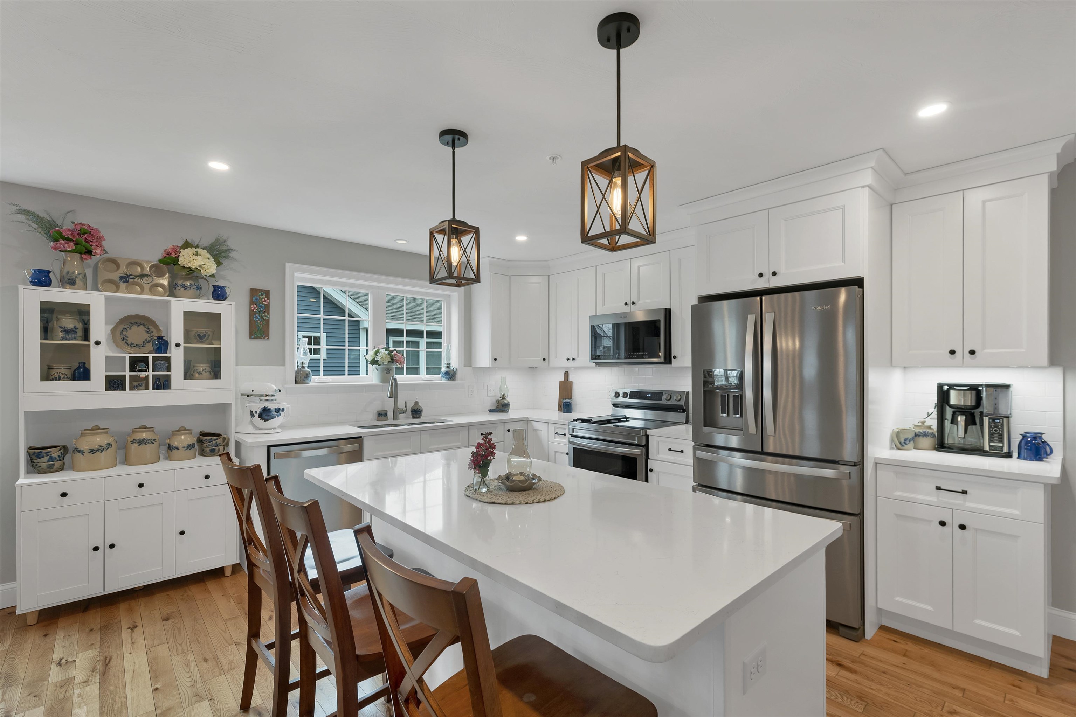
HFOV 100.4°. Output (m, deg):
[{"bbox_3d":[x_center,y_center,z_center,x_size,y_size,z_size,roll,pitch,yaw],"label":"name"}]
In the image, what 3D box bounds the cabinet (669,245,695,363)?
[{"bbox_3d":[1.306,-0.396,3.553,0.330,0.927,0.374,1,-2,-43],"label":"cabinet"}]

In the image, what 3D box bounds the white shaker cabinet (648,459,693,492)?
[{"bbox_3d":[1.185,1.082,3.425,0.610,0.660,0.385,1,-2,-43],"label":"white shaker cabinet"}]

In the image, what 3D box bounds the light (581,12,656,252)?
[{"bbox_3d":[0.250,-0.690,1.377,0.164,0.667,0.164,1,-1,-44],"label":"light"}]

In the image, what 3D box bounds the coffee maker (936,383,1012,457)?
[{"bbox_3d":[2.380,0.318,2.447,0.230,0.380,0.295,1,-1,-44],"label":"coffee maker"}]

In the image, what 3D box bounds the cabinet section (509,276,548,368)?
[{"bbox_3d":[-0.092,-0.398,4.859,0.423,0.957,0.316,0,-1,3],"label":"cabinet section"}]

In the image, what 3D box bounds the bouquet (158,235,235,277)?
[{"bbox_3d":[-2.274,-0.684,3.008,0.400,0.260,0.260,0,-1,-42],"label":"bouquet"}]

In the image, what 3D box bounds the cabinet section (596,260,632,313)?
[{"bbox_3d":[0.819,-0.637,4.229,0.331,0.463,0.389,1,-1,-42],"label":"cabinet section"}]

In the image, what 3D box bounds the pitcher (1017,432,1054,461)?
[{"bbox_3d":[2.484,0.441,2.248,0.093,0.127,0.119,0,-1,-22],"label":"pitcher"}]

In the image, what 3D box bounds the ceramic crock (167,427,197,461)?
[{"bbox_3d":[-2.349,0.556,2.959,0.155,0.215,0.148,0,-1,-42],"label":"ceramic crock"}]

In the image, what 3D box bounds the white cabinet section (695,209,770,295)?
[{"bbox_3d":[1.471,-0.662,3.077,0.602,0.479,0.461,1,-1,-42],"label":"white cabinet section"}]

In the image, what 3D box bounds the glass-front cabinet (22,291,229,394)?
[{"bbox_3d":[-2.516,-0.090,2.829,0.985,0.585,0.270,0,-1,-42],"label":"glass-front cabinet"}]

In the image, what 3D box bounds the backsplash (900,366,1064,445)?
[{"bbox_3d":[2.475,0.282,2.528,0.025,0.465,0.642,1,-2,-43],"label":"backsplash"}]

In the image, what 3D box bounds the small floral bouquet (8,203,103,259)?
[{"bbox_3d":[-2.753,-0.722,2.575,0.380,0.300,0.260,0,-1,-42],"label":"small floral bouquet"}]

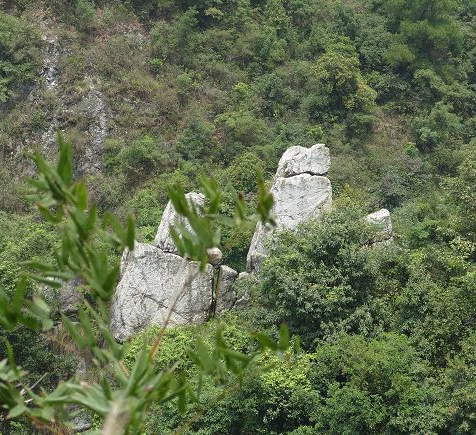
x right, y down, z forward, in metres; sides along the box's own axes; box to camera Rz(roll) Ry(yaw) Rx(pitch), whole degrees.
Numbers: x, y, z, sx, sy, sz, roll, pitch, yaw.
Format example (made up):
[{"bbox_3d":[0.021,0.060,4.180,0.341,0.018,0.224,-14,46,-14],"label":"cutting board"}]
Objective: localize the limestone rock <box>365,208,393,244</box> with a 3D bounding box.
[{"bbox_3d":[5.549,0.377,85.000,1.200,1.400,1.100,0,6,0],"label":"limestone rock"}]

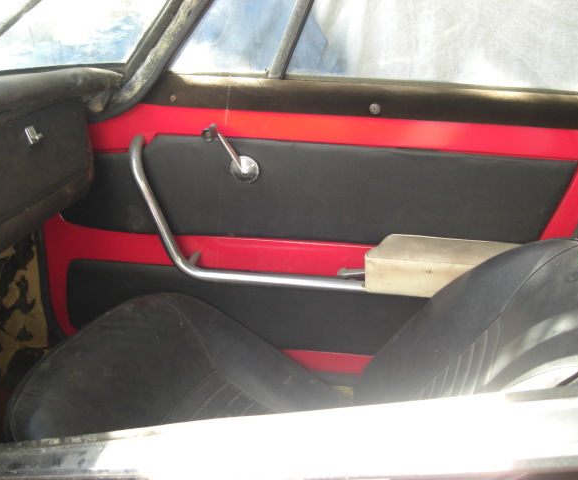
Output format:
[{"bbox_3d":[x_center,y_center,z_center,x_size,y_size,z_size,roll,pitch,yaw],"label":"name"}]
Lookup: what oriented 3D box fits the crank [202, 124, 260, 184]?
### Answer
[{"bbox_3d":[-0.117,-0.165,1.392,0.059,0.147,0.057,-32,17,16],"label":"crank"}]

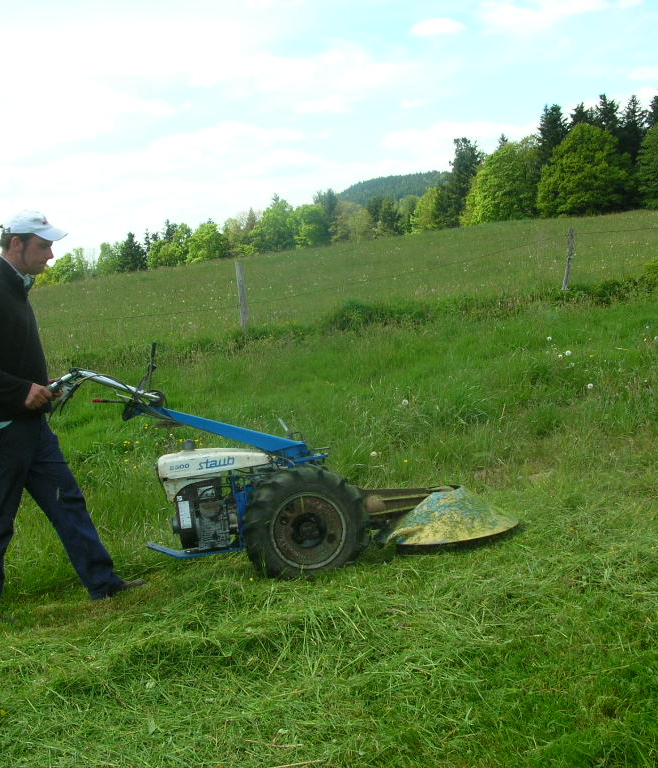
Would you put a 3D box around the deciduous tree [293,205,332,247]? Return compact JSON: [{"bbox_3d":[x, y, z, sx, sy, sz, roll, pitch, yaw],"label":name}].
[{"bbox_3d":[-3.042,-27.555,180.000,6.800,7.300,6.800,-5,7,0],"label":"deciduous tree"}]

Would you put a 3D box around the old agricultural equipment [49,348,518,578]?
[{"bbox_3d":[-0.231,0.280,4.400,1.982,0.993,0.660,-6,6,6],"label":"old agricultural equipment"}]

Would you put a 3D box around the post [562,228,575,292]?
[{"bbox_3d":[3.285,-1.673,14.200,0.100,0.930,0.100,3,7,-1],"label":"post"}]

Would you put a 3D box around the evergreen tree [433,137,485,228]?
[{"bbox_3d":[14.494,-22.380,115.000,5.200,10.000,5.200,-5,7,0],"label":"evergreen tree"}]

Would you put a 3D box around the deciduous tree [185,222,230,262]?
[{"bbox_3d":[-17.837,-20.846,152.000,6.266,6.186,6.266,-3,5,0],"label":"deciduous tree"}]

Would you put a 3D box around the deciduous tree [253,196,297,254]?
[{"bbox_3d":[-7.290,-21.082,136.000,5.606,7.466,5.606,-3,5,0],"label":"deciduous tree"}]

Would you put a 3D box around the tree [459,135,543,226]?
[{"bbox_3d":[15.919,-18.672,95.000,6.942,7.913,6.942,-3,5,0],"label":"tree"}]

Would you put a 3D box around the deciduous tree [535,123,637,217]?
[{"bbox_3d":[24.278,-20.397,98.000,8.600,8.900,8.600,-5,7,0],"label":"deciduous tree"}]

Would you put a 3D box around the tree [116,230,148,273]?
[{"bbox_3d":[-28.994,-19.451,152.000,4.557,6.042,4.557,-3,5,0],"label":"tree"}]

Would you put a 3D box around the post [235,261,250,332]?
[{"bbox_3d":[-1.295,-1.317,15.500,0.110,1.070,0.110,-6,5,0],"label":"post"}]

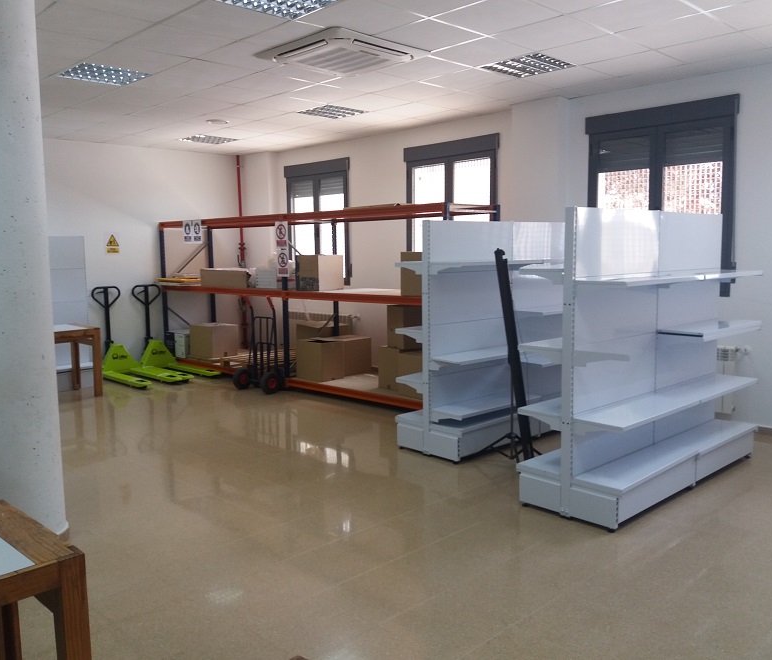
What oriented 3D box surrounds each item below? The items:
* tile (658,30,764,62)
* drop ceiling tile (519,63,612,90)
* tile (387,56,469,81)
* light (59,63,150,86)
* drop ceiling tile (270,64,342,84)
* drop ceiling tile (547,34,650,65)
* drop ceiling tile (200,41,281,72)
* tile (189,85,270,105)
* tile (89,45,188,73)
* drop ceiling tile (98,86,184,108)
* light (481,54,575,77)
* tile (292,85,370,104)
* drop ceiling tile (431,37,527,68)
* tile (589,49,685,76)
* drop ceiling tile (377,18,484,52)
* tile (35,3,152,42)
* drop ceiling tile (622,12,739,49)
[{"bbox_3d":[2.389,-2.080,5.240,0.600,0.020,0.600,-7,9,-44],"label":"tile"},{"bbox_3d":[1.550,-2.161,6.082,0.600,0.025,0.600,-7,9,-44],"label":"drop ceiling tile"},{"bbox_3d":[0.270,-2.091,5.673,0.600,0.020,0.600,-7,9,-44],"label":"tile"},{"bbox_3d":[-2.272,-2.070,5.676,0.600,0.080,0.600,-7,9,-44],"label":"light"},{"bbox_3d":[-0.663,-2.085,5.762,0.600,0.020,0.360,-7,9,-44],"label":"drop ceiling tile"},{"bbox_3d":[1.546,-2.062,5.241,0.600,0.020,0.600,-7,9,-44],"label":"drop ceiling tile"},{"bbox_3d":[-1.002,-2.016,5.246,0.600,0.025,0.600,-7,9,-44],"label":"drop ceiling tile"},{"bbox_3d":[-1.417,-2.155,6.515,0.600,0.025,0.600,-7,9,-44],"label":"tile"},{"bbox_3d":[-1.848,-2.005,5.268,0.600,0.020,0.600,-7,9,-44],"label":"tile"},{"bbox_3d":[-2.272,-2.144,6.529,0.600,0.020,0.600,-7,9,-44],"label":"drop ceiling tile"},{"bbox_3d":[1.124,-2.123,5.664,0.600,0.060,0.600,-7,9,-44],"label":"light"},{"bbox_3d":[-0.568,-2.174,6.523,0.600,0.025,0.600,-7,9,-44],"label":"tile"},{"bbox_3d":[0.695,-2.045,5.231,0.600,0.025,0.600,-7,9,-44],"label":"drop ceiling tile"},{"bbox_3d":[1.971,-2.119,5.657,0.600,0.025,0.600,-7,9,-44],"label":"tile"},{"bbox_3d":[0.268,-1.994,4.830,0.600,0.025,0.600,-7,9,-44],"label":"drop ceiling tile"},{"bbox_3d":[-1.853,-1.909,4.425,0.600,0.020,0.600,-7,9,-44],"label":"tile"},{"bbox_3d":[1.964,-2.018,4.798,0.600,0.025,0.600,-7,9,-44],"label":"drop ceiling tile"}]

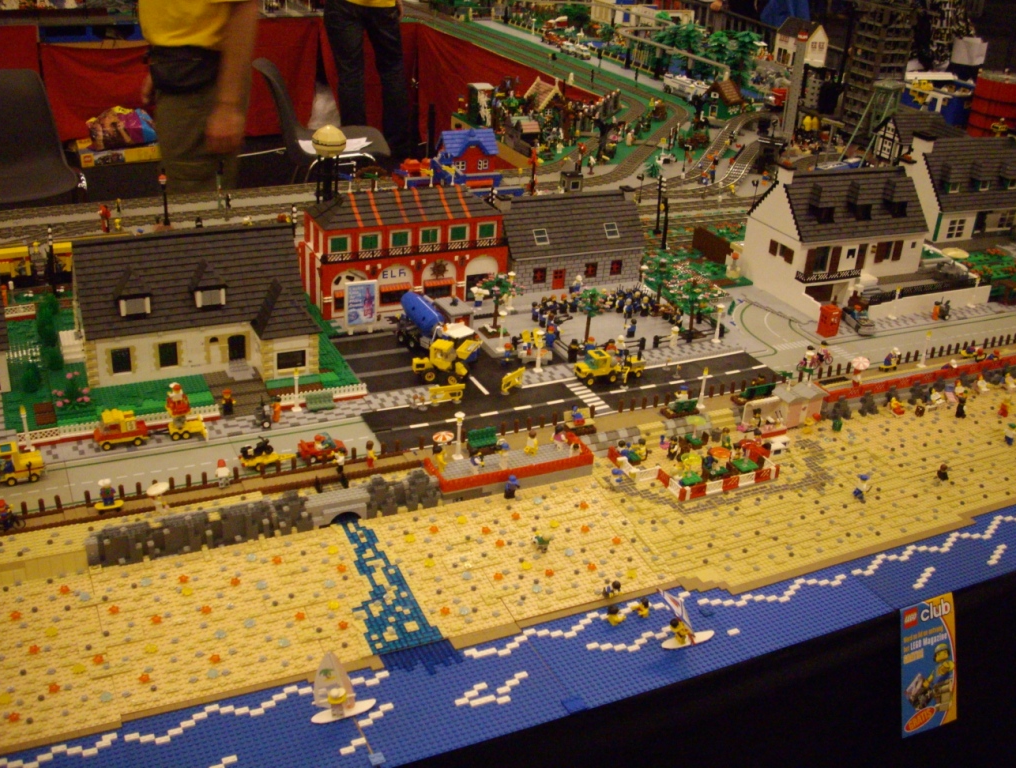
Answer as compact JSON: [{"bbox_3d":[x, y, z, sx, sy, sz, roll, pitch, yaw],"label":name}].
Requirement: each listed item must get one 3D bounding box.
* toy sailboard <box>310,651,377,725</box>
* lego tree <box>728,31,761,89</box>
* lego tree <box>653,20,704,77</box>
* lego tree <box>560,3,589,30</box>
[{"bbox_3d":[-0.189,0.340,1.253,0.082,0.102,0.028,-9,29,-25],"label":"toy sailboard"},{"bbox_3d":[1.004,-1.373,4.665,0.148,0.269,0.148,-9,29,-25],"label":"lego tree"},{"bbox_3d":[0.778,-1.488,4.881,0.225,0.230,0.200,-9,29,-24],"label":"lego tree"},{"bbox_3d":[0.384,-2.037,6.084,0.152,0.156,0.152,-9,29,-25],"label":"lego tree"}]

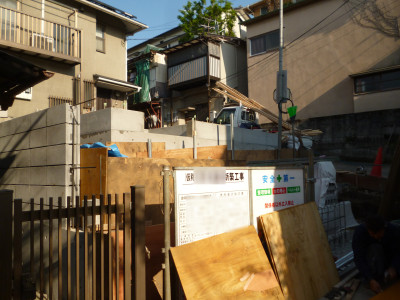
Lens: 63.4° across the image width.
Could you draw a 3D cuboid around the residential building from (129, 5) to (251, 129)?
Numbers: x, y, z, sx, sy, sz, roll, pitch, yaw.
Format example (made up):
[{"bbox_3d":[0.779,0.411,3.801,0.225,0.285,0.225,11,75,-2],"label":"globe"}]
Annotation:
[{"bbox_3d":[-0.698,-3.475,20.372,7.000,6.300,5.500,-4,-5,40],"label":"residential building"}]

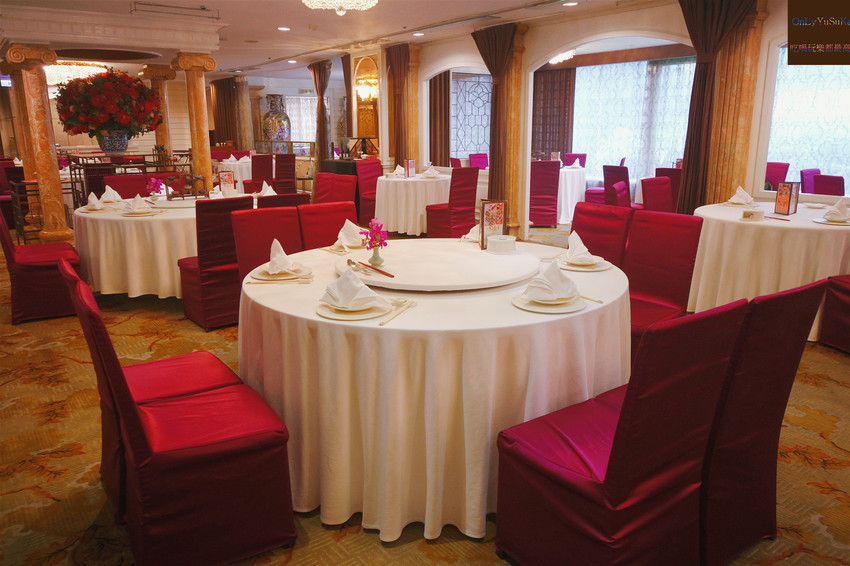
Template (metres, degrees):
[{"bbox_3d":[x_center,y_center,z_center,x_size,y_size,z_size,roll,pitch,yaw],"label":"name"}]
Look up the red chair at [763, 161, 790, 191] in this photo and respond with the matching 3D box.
[{"bbox_3d":[4.188,-1.016,7.999,0.520,0.945,0.440,-8,15,-26],"label":"red chair"}]

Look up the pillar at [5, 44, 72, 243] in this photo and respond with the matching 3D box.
[{"bbox_3d":[-4.905,-1.750,8.225,0.600,2.460,0.550,-11,17,-36],"label":"pillar"}]

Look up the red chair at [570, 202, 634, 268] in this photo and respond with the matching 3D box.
[{"bbox_3d":[0.945,0.000,3.996,0.520,0.945,0.440,-9,16,-32],"label":"red chair"}]

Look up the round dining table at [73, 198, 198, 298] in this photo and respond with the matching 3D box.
[{"bbox_3d":[-2.194,-0.403,5.993,1.905,0.666,1.905,-6,14,-20],"label":"round dining table"}]

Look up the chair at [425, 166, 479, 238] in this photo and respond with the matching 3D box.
[{"bbox_3d":[0.333,-0.969,7.999,0.440,0.945,0.520,-12,18,-38],"label":"chair"}]

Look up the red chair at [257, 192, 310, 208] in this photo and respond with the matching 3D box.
[{"bbox_3d":[-1.233,-0.253,5.181,0.448,0.959,0.538,-12,18,-39],"label":"red chair"}]

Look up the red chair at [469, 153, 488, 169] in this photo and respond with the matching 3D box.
[{"bbox_3d":[1.068,-1.783,11.302,0.440,0.945,0.520,-9,16,-32],"label":"red chair"}]

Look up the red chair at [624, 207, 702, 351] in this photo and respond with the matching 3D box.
[{"bbox_3d":[1.192,0.115,3.549,0.500,0.955,0.420,-13,18,-40],"label":"red chair"}]

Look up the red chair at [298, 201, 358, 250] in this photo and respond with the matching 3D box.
[{"bbox_3d":[-0.487,0.013,4.086,0.430,0.990,0.540,-10,16,-33],"label":"red chair"}]

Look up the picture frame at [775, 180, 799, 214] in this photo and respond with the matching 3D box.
[{"bbox_3d":[2.668,-0.622,4.684,0.105,0.230,0.115,-6,15,-21],"label":"picture frame"}]

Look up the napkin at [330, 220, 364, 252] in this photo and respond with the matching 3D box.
[{"bbox_3d":[-0.414,-0.272,3.570,0.200,0.150,0.150,-13,19,-41],"label":"napkin"}]

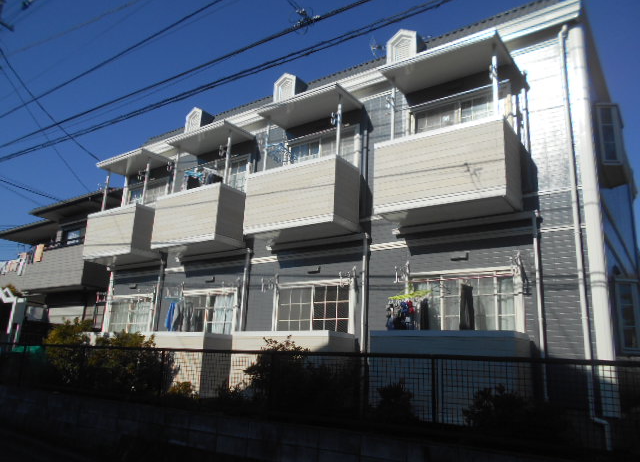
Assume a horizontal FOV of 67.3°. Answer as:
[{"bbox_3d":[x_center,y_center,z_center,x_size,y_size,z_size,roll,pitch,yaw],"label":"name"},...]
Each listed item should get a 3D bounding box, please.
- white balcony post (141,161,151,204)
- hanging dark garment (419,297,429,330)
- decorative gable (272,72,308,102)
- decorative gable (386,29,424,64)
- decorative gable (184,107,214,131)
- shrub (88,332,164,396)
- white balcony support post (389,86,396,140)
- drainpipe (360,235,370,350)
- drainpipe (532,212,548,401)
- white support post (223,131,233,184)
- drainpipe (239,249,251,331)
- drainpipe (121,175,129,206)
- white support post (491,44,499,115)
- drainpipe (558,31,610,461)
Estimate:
[{"bbox_3d":[-3.973,-1.139,10.993,0.065,1.059,0.065,-8,-18,34],"label":"white balcony post"},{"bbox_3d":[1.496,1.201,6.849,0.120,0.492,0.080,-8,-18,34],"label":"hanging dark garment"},{"bbox_3d":[-0.592,-2.883,9.992,0.560,0.610,0.450,-8,-18,34],"label":"decorative gable"},{"bbox_3d":[1.599,-3.224,8.733,0.570,0.700,0.530,-8,-18,34],"label":"decorative gable"},{"bbox_3d":[-2.861,-2.573,11.539,0.540,0.610,0.450,-8,-18,34],"label":"decorative gable"},{"bbox_3d":[-3.217,2.202,7.914,1.100,1.050,1.000,-8,-18,34],"label":"shrub"},{"bbox_3d":[1.189,-1.922,7.784,0.060,0.995,0.060,-8,-18,34],"label":"white balcony support post"},{"bbox_3d":[0.718,1.086,7.833,0.065,2.154,0.065,-8,-18,34],"label":"drainpipe"},{"bbox_3d":[2.898,0.937,6.302,0.065,2.468,0.065,-8,-18,34],"label":"drainpipe"},{"bbox_3d":[-1.909,-1.536,10.014,0.065,1.150,0.065,-8,-18,34],"label":"white support post"},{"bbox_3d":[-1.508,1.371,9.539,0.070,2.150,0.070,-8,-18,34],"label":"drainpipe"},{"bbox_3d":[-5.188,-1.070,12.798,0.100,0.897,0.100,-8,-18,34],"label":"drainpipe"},{"bbox_3d":[2.517,-2.161,6.896,0.060,1.129,0.060,-8,-18,34],"label":"white support post"},{"bbox_3d":[3.462,-0.250,6.441,0.180,5.850,0.120,-8,-18,34],"label":"drainpipe"}]

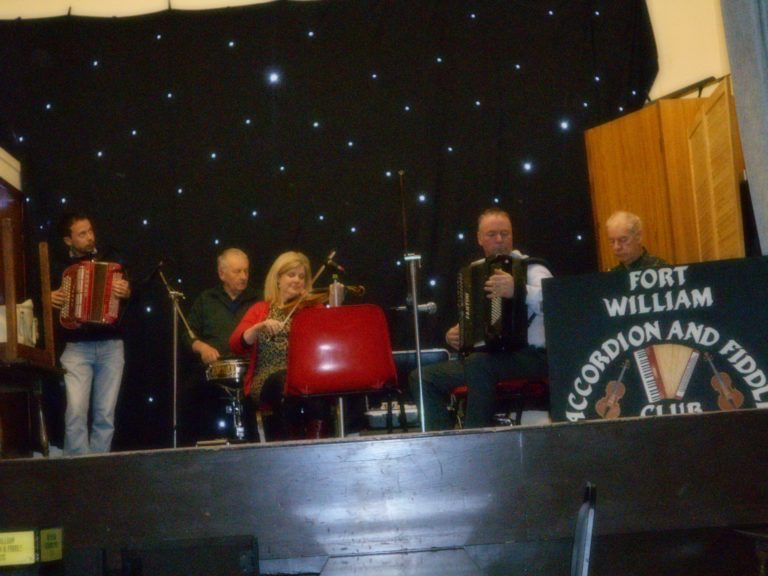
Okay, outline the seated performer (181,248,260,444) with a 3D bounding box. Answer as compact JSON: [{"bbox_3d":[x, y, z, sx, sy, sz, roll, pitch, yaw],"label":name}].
[{"bbox_3d":[-0.823,0.421,6.578,0.560,1.280,0.750,2,-14,-23],"label":"seated performer"}]

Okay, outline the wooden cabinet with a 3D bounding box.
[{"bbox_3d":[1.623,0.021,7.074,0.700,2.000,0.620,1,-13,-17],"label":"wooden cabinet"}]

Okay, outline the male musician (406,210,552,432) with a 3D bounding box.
[{"bbox_3d":[0.497,0.247,6.140,0.620,1.280,0.780,-13,-16,37],"label":"male musician"}]

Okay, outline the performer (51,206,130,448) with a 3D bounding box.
[{"bbox_3d":[-1.728,0.450,7.583,0.560,1.760,0.450,-1,-13,-11],"label":"performer"}]

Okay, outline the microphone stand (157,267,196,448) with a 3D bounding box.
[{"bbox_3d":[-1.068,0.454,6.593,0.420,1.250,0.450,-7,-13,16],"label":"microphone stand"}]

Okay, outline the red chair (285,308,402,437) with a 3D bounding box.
[{"bbox_3d":[-0.183,0.469,5.829,0.500,0.790,0.520,-6,-13,12],"label":"red chair"}]

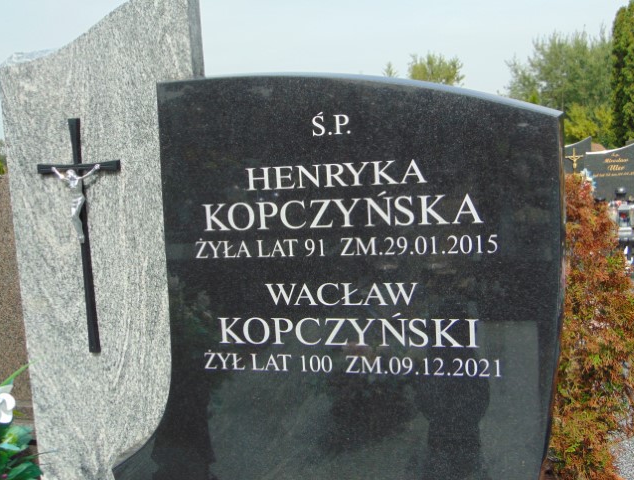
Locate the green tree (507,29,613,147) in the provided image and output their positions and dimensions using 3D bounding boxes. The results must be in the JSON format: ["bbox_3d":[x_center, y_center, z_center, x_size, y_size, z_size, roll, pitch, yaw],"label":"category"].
[{"bbox_3d":[9.572,-5.805,28.000,4.600,4.800,4.300,0,9,19],"label":"green tree"}]

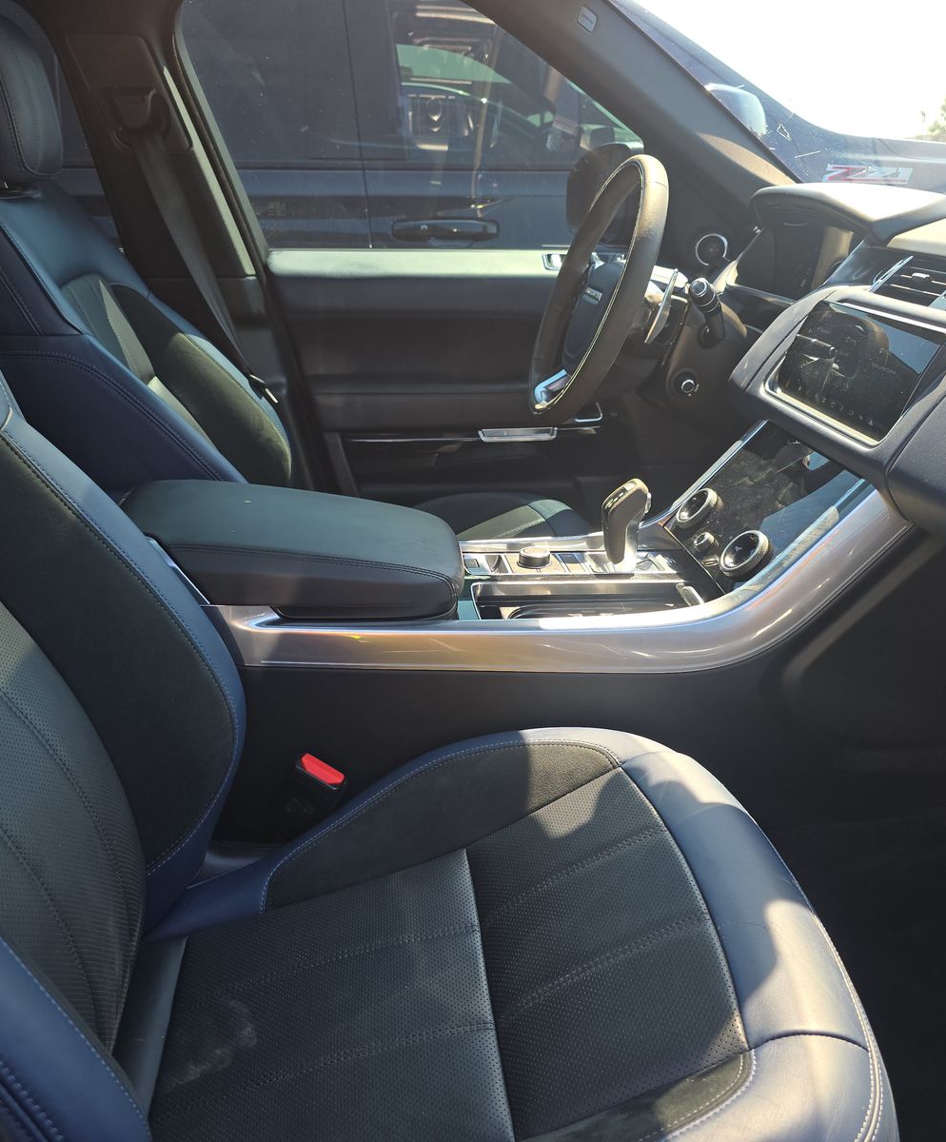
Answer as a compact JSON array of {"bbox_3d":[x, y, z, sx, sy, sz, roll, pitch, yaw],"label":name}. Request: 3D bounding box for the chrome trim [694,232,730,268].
[{"bbox_3d":[0.410,-0.550,1.734,0.058,0.058,0.013,4,21,9],"label":"chrome trim"}]

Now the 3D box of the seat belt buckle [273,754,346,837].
[{"bbox_3d":[-0.166,0.240,1.049,0.051,0.092,0.024,26,33,8],"label":"seat belt buckle"}]

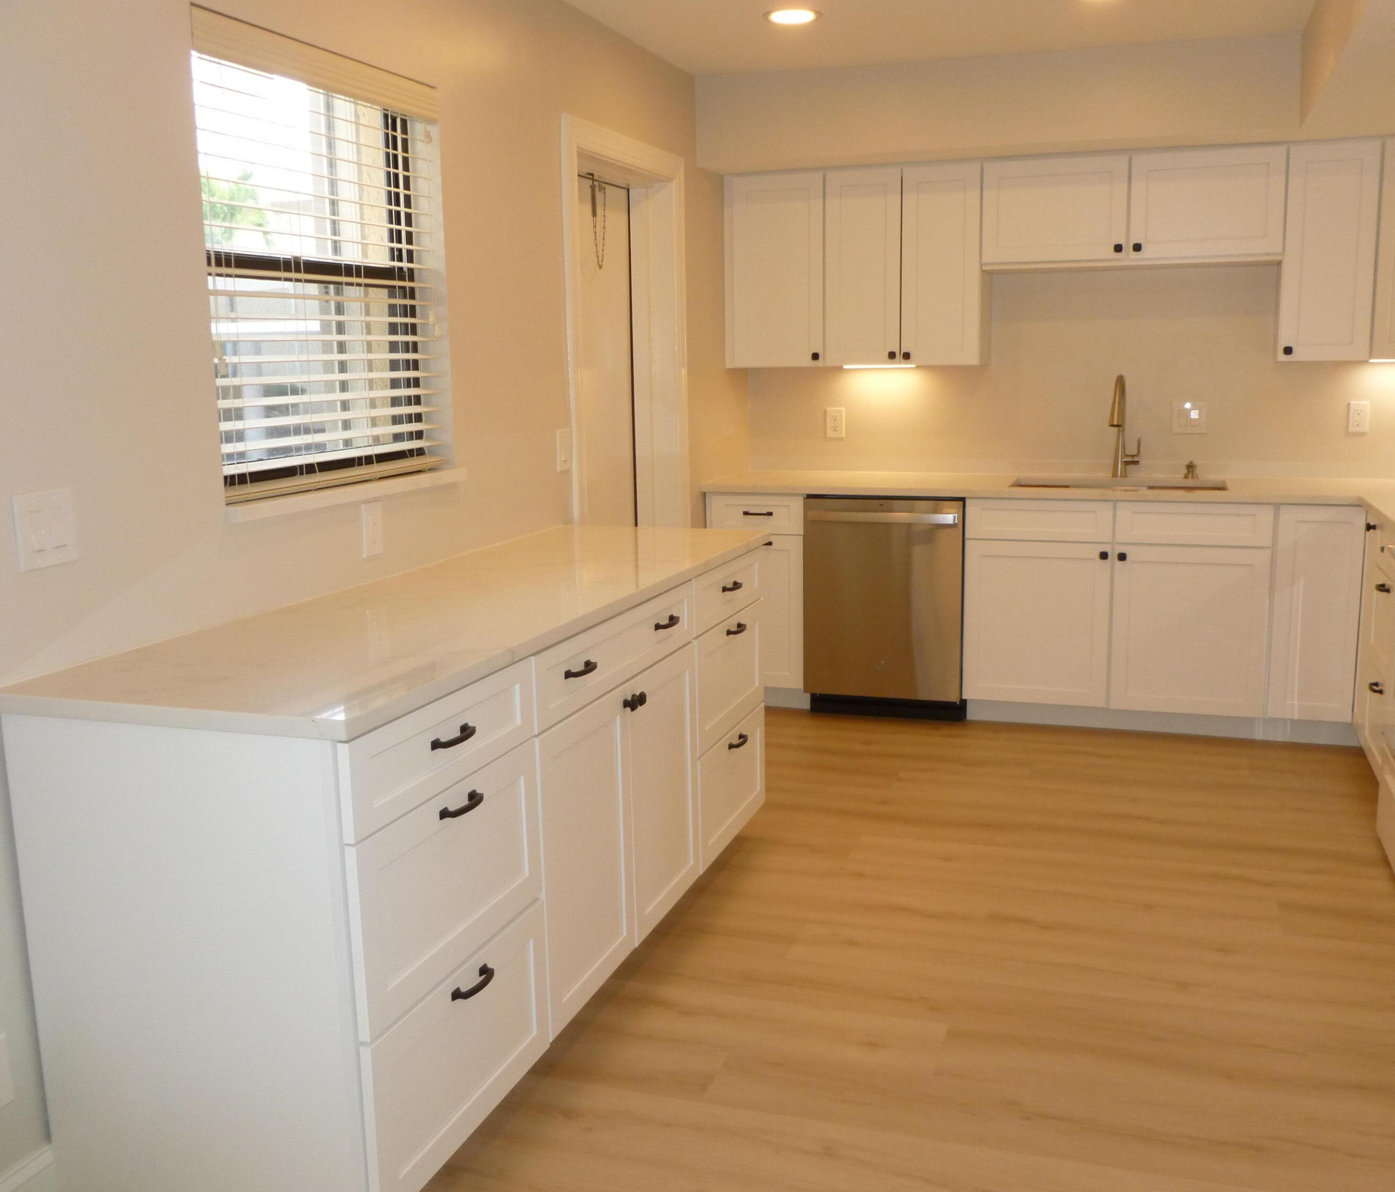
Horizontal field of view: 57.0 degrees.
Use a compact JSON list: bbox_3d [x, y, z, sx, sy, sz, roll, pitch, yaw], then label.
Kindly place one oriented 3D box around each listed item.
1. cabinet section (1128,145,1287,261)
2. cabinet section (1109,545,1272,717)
[{"bbox_3d":[1.866,-1.426,4.724,0.509,0.358,0.325,3,11,20],"label":"cabinet section"},{"bbox_3d":[1.842,0.070,4.837,0.511,0.599,0.610,3,11,20],"label":"cabinet section"}]

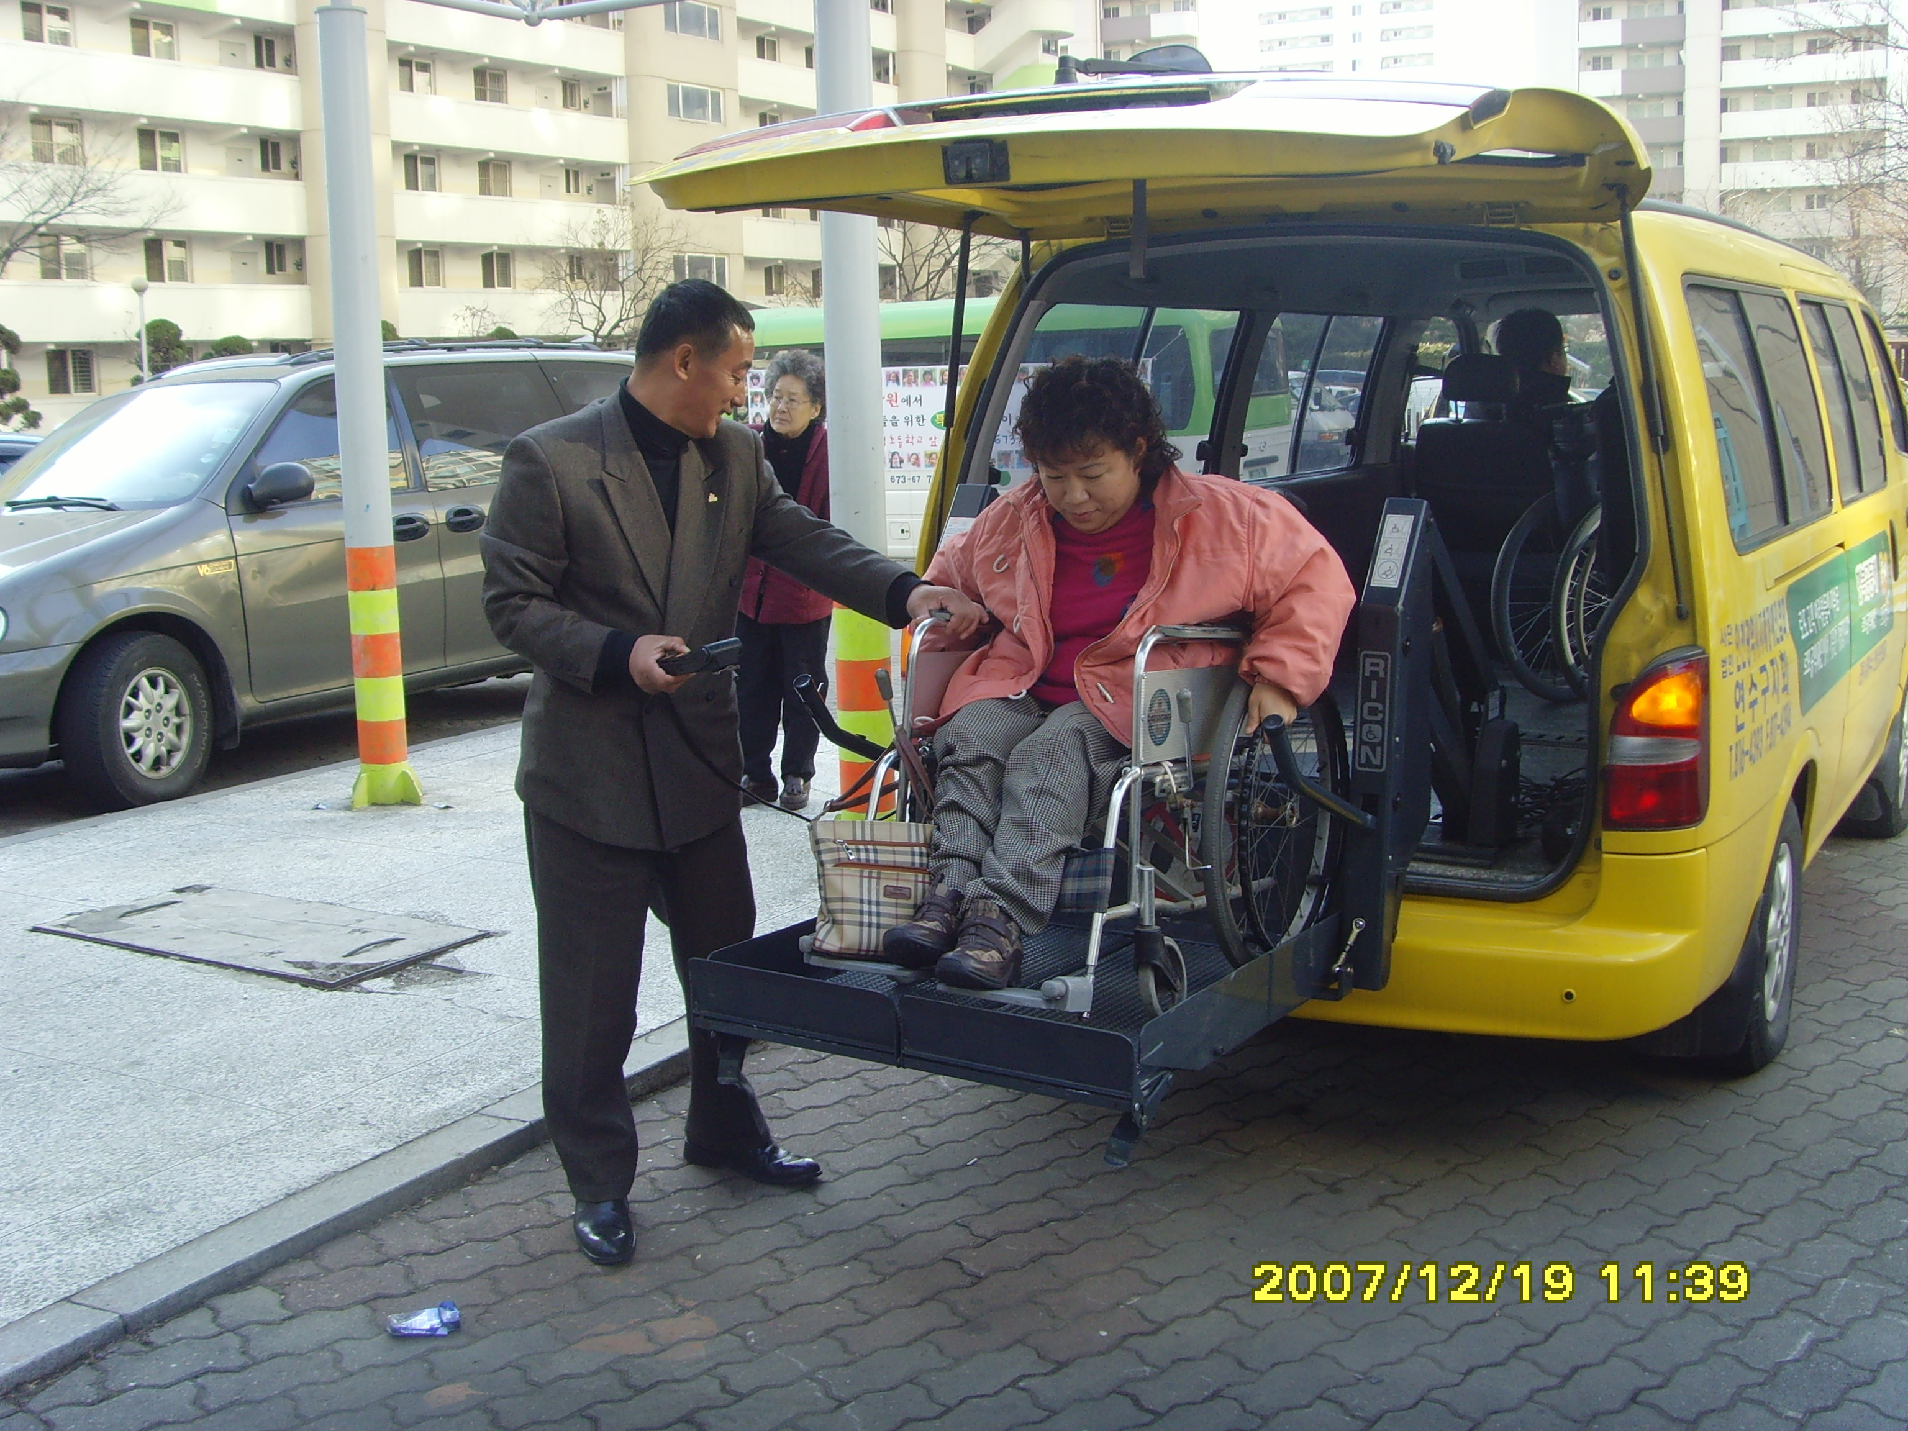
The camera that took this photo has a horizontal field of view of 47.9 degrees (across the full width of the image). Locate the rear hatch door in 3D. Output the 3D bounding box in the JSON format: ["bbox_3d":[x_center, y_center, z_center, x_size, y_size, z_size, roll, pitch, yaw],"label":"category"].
[{"bbox_3d":[0.369,-0.926,3.691,1.535,0.212,1.091,4,10,30],"label":"rear hatch door"}]

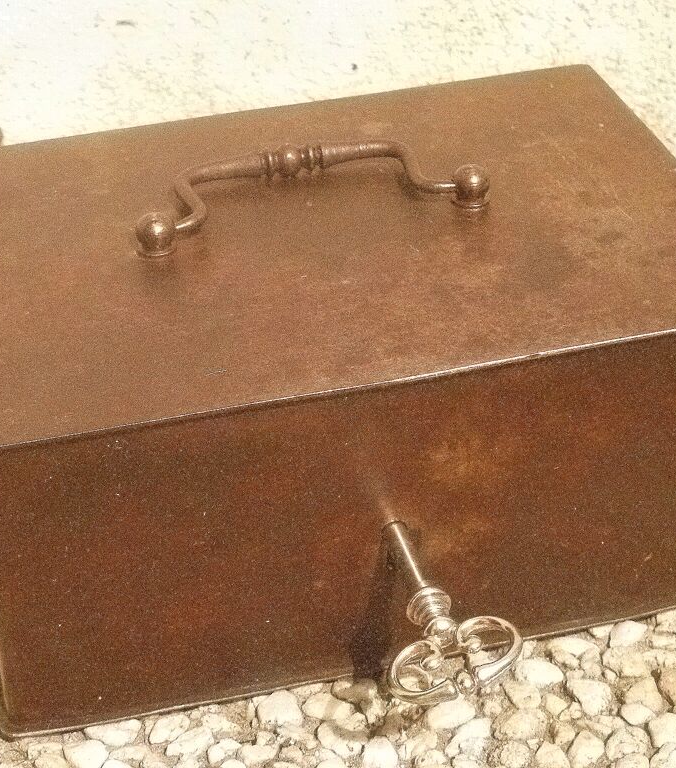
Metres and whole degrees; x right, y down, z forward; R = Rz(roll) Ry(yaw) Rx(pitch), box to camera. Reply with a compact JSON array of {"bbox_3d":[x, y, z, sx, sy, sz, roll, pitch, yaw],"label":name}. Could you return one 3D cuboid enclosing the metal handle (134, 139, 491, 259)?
[{"bbox_3d":[-0.012,-0.069,0.701,0.123,0.013,0.050,-10,35,-11],"label":"metal handle"}]

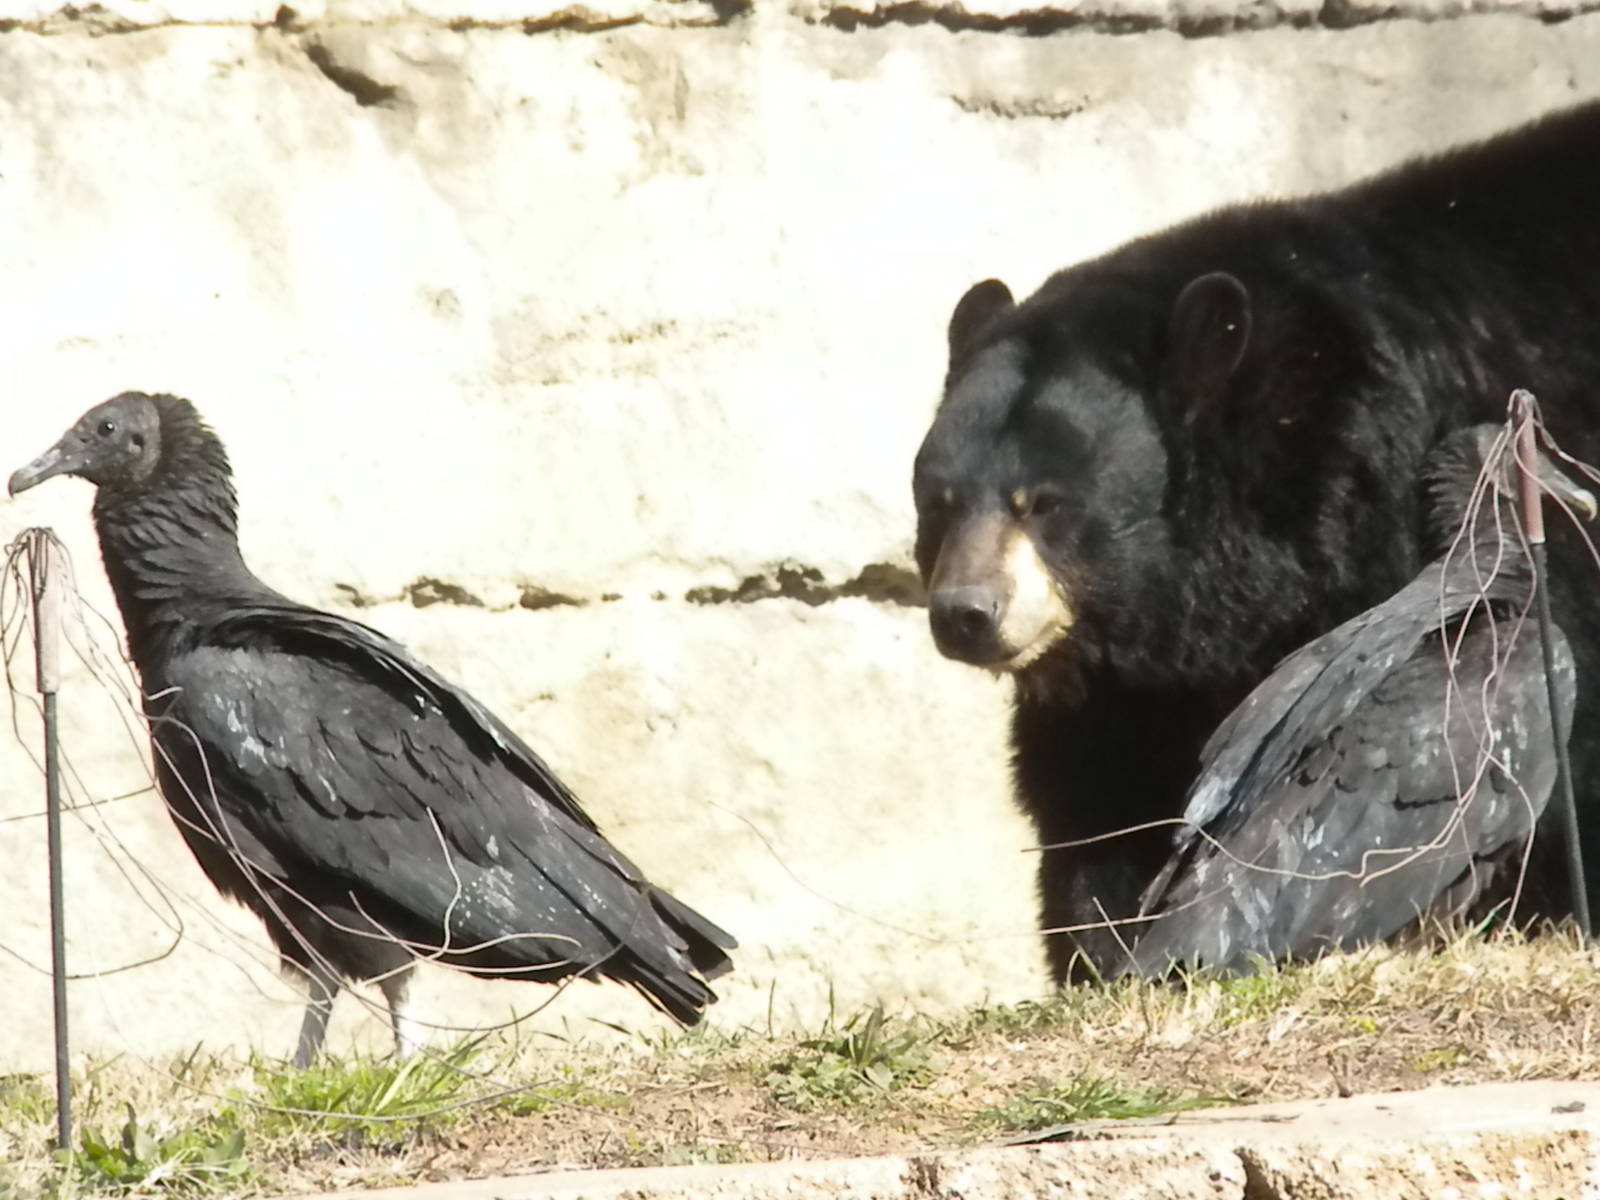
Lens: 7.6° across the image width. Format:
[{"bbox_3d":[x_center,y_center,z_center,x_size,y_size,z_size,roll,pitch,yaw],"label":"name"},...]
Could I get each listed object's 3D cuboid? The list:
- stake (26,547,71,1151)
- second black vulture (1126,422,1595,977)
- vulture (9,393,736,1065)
[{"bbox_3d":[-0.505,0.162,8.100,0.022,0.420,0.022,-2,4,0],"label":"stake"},{"bbox_3d":[0.402,0.079,8.600,0.420,0.420,0.210,-3,5,-35],"label":"second black vulture"},{"bbox_3d":[-0.295,0.095,8.300,0.510,0.475,0.200,1,4,9],"label":"vulture"}]

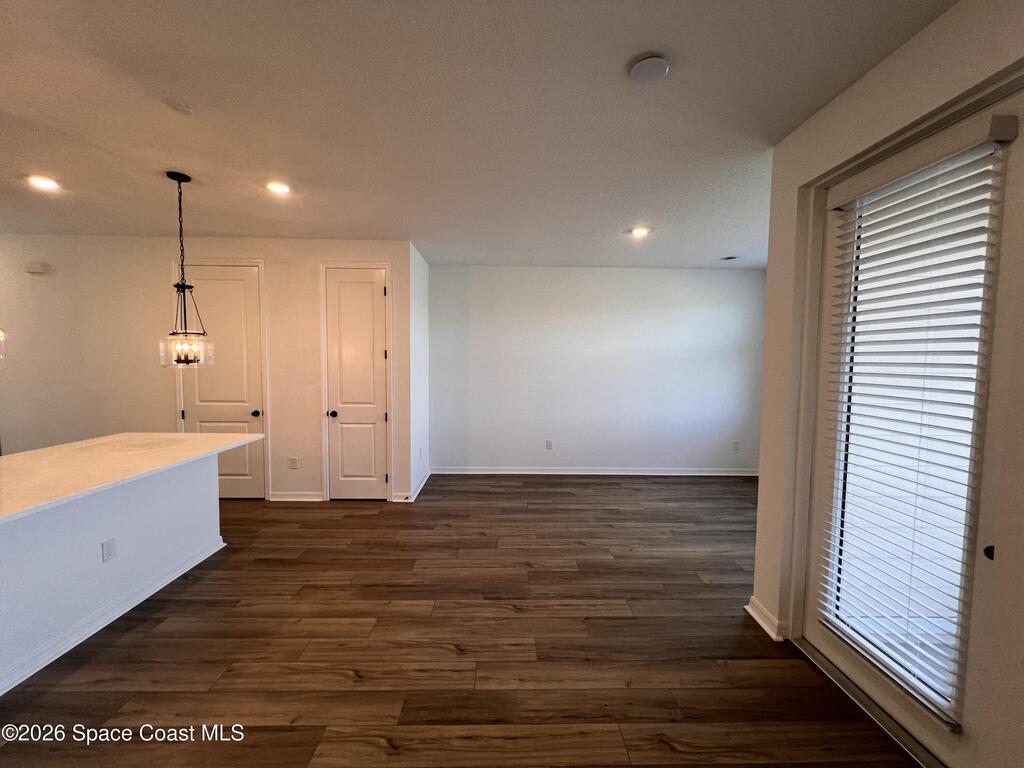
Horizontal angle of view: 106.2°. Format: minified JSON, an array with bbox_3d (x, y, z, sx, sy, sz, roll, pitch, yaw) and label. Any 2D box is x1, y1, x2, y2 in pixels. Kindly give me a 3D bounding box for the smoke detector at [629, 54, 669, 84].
[{"bbox_3d":[0.569,-1.315,1.596,0.145,0.040,0.145,1,3,-1],"label":"smoke detector"}]

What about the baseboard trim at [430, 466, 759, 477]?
[{"bbox_3d":[1.143,1.171,5.163,4.450,0.105,0.022,0,3,-2],"label":"baseboard trim"}]

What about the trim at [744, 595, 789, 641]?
[{"bbox_3d":[1.463,1.339,2.231,0.055,0.105,0.290,0,3,-2],"label":"trim"}]

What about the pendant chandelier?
[{"bbox_3d":[-2.260,-0.764,2.647,0.290,1.300,0.290,0,3,-2],"label":"pendant chandelier"}]

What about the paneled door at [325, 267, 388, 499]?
[{"bbox_3d":[-1.632,0.024,4.086,0.610,2.440,0.055,0,3,-2],"label":"paneled door"}]

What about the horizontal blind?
[{"bbox_3d":[1.567,0.166,1.582,0.075,2.040,0.580,0,3,-2],"label":"horizontal blind"}]

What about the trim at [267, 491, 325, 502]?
[{"bbox_3d":[-2.307,1.200,4.113,0.555,0.105,0.022,0,3,-2],"label":"trim"}]

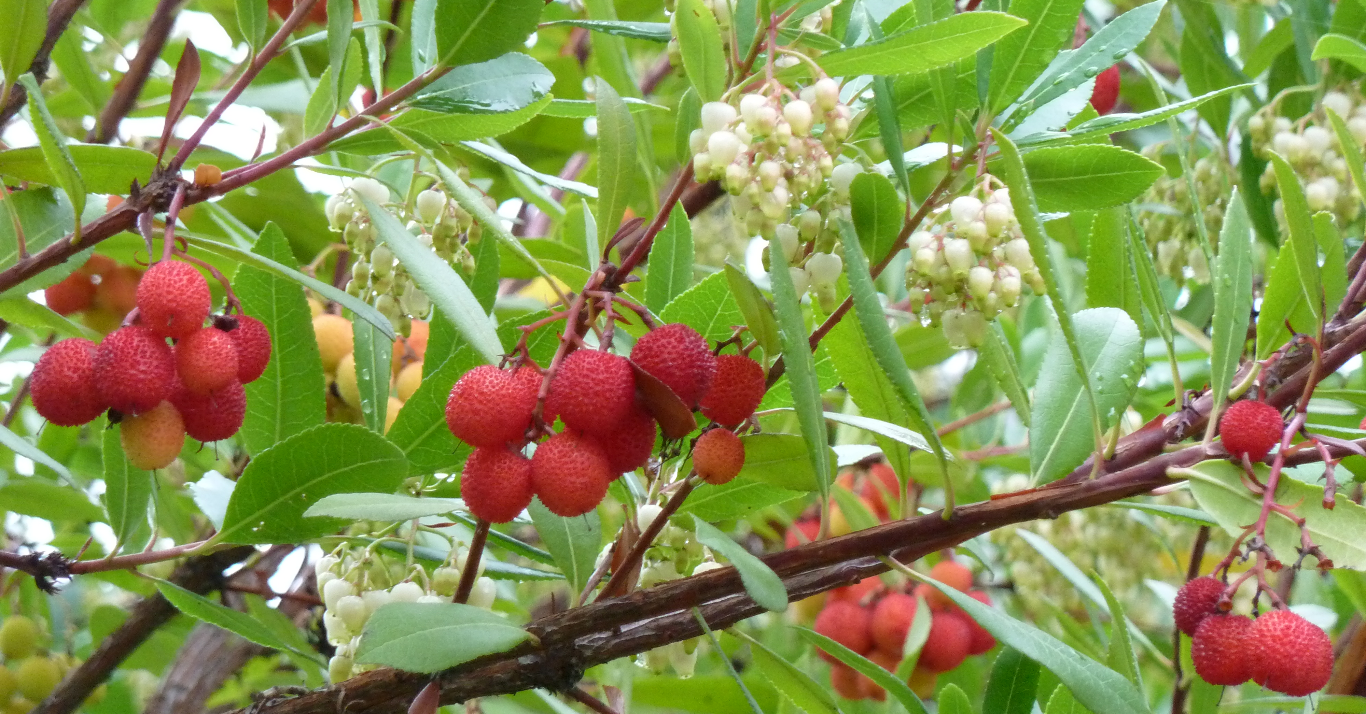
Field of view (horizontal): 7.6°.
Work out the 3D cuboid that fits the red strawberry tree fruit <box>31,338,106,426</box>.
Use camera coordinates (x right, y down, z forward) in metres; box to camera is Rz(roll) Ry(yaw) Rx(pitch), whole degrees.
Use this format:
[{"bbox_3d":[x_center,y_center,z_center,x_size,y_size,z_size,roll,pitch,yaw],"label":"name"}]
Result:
[{"bbox_3d":[-0.155,0.006,2.600,0.020,0.022,0.020,0,-10,0],"label":"red strawberry tree fruit"}]

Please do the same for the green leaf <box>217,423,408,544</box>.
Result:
[{"bbox_3d":[-0.088,0.030,2.430,0.050,0.027,0.011,-25,5,0],"label":"green leaf"}]

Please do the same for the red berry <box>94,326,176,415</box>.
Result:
[{"bbox_3d":[-0.139,0.003,2.600,0.021,0.022,0.021,0,-10,0],"label":"red berry"}]

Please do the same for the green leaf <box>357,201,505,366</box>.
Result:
[{"bbox_3d":[-0.064,-0.019,2.600,0.006,0.055,0.013,-35,8,45],"label":"green leaf"}]

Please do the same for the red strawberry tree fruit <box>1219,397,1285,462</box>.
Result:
[{"bbox_3d":[0.133,0.017,2.400,0.015,0.015,0.015,0,-10,0],"label":"red strawberry tree fruit"}]

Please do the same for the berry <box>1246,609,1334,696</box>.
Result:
[{"bbox_3d":[0.154,0.075,2.600,0.022,0.022,0.021,0,-10,0],"label":"berry"}]

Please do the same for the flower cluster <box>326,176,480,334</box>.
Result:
[{"bbox_3d":[-0.073,-0.027,2.680,0.041,0.042,0.036,0,-10,0],"label":"flower cluster"}]

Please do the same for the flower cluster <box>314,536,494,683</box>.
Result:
[{"bbox_3d":[-0.071,0.066,2.650,0.046,0.038,0.038,0,-10,0],"label":"flower cluster"}]

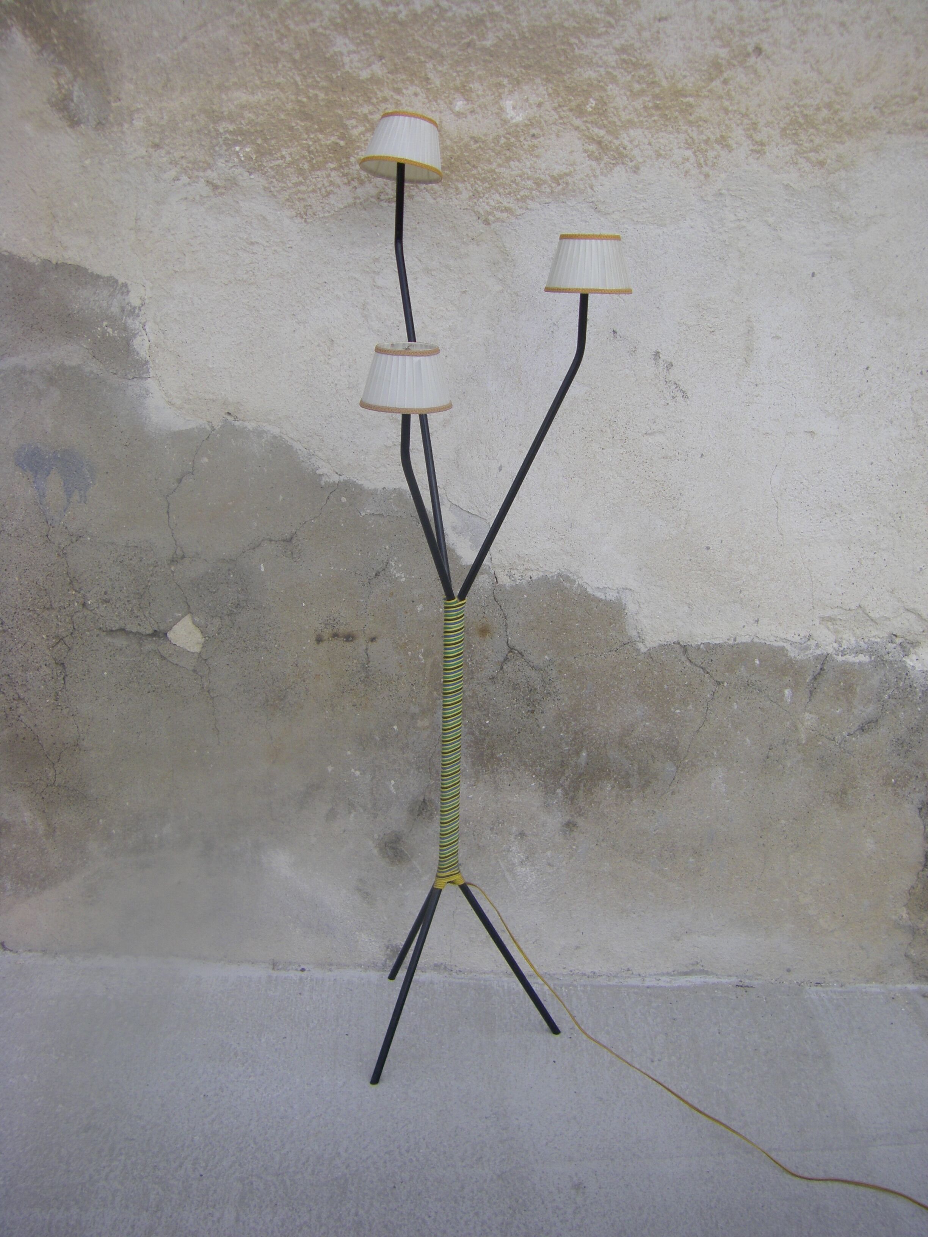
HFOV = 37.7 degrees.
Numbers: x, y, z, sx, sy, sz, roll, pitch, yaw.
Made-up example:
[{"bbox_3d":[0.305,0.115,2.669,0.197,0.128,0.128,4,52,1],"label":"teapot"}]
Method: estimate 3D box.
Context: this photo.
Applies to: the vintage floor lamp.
[{"bbox_3d":[0.022,-0.044,2.541,0.490,1.753,0.530,2,13,0],"label":"vintage floor lamp"}]

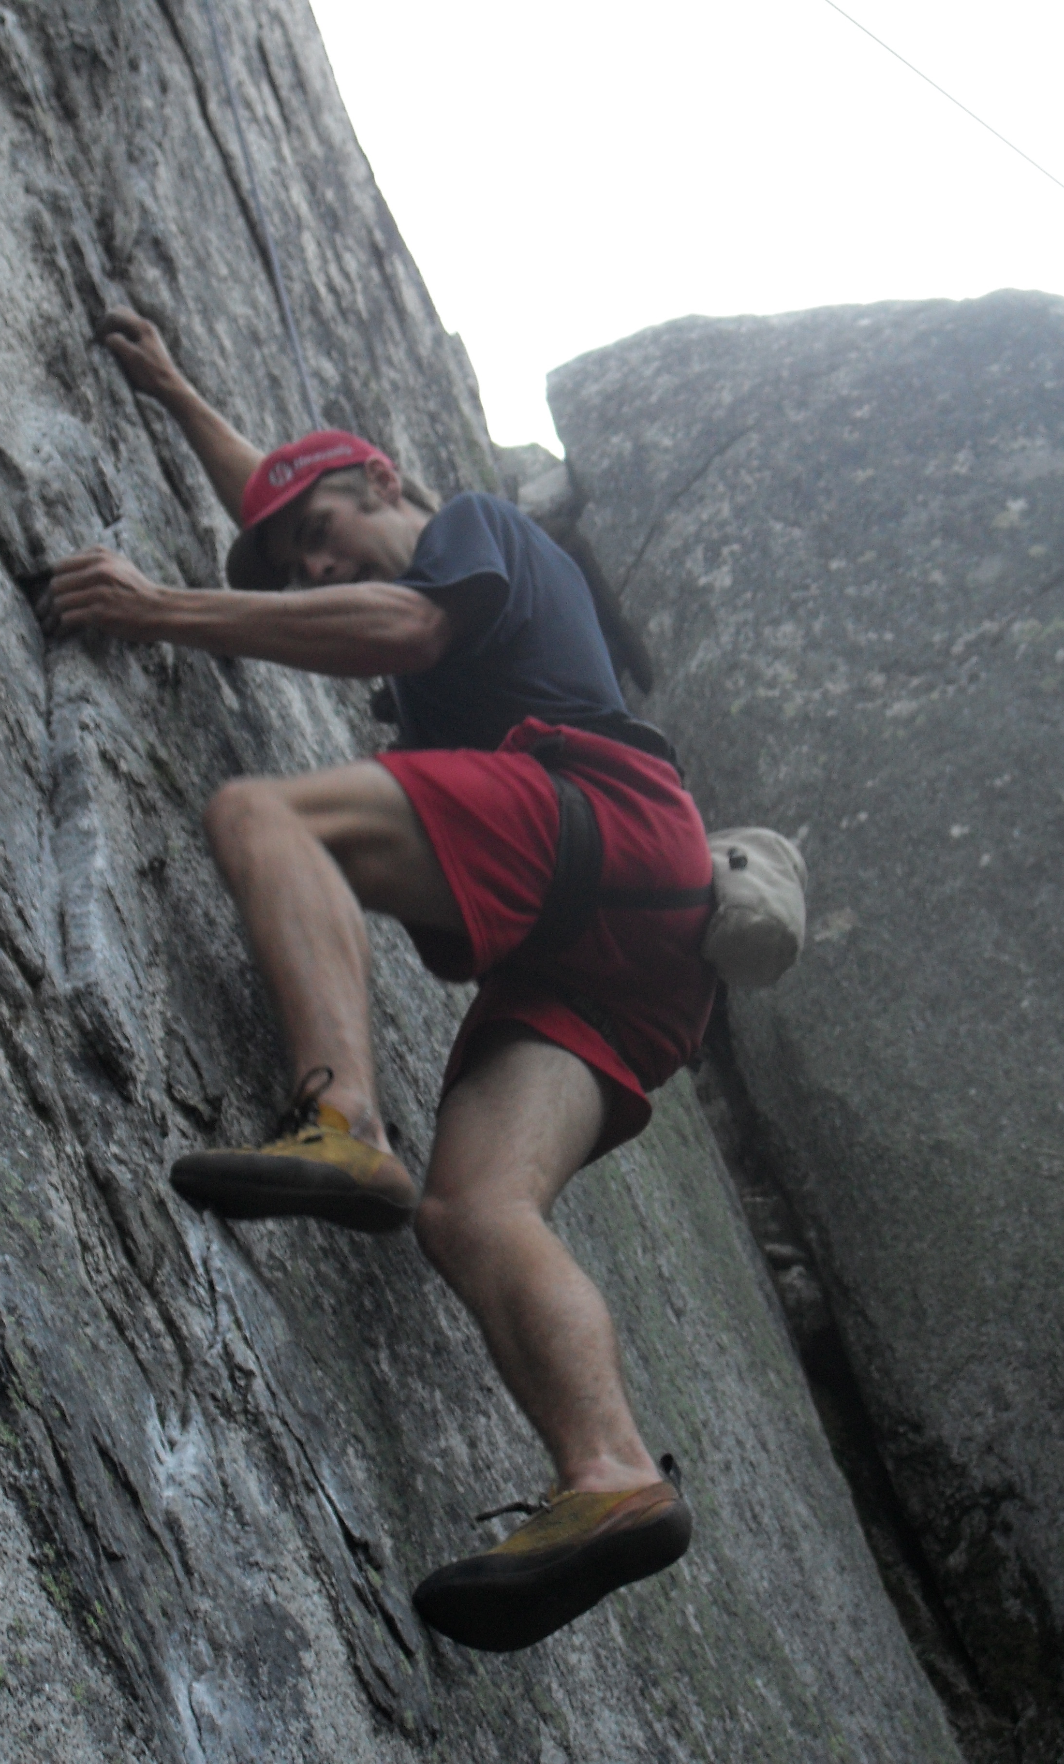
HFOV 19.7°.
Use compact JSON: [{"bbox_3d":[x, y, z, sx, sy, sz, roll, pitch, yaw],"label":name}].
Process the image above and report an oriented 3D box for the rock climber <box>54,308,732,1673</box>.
[{"bbox_3d":[-0.155,0.010,3.140,0.640,1.500,0.480,-21,-32,21],"label":"rock climber"}]

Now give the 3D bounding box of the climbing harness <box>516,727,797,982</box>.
[{"bbox_3d":[0.118,-0.010,3.100,0.340,0.280,0.330,-17,-30,24],"label":"climbing harness"}]

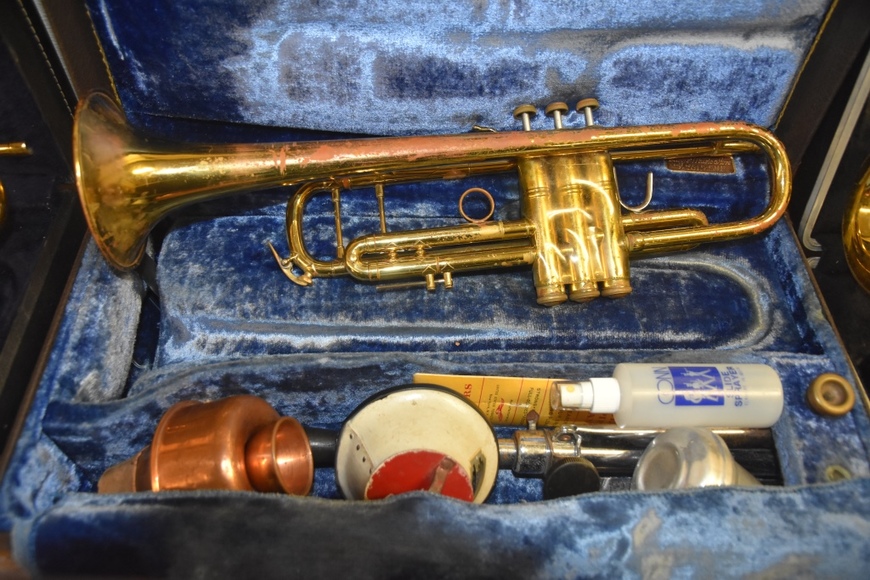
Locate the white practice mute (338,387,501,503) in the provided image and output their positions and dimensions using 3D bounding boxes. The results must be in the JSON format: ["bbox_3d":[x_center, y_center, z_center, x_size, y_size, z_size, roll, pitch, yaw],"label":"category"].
[{"bbox_3d":[-0.011,0.109,0.393,0.106,0.078,0.106,0,87,0],"label":"white practice mute"}]

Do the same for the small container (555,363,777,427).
[{"bbox_3d":[0.140,0.064,0.395,0.141,0.039,0.039,0,65,0],"label":"small container"}]

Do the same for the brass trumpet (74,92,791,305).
[{"bbox_3d":[0.025,-0.070,0.463,0.482,0.119,0.175,-6,83,-6],"label":"brass trumpet"}]

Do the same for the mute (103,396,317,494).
[{"bbox_3d":[-0.153,0.115,0.416,0.146,0.087,0.087,-12,56,16],"label":"mute"}]

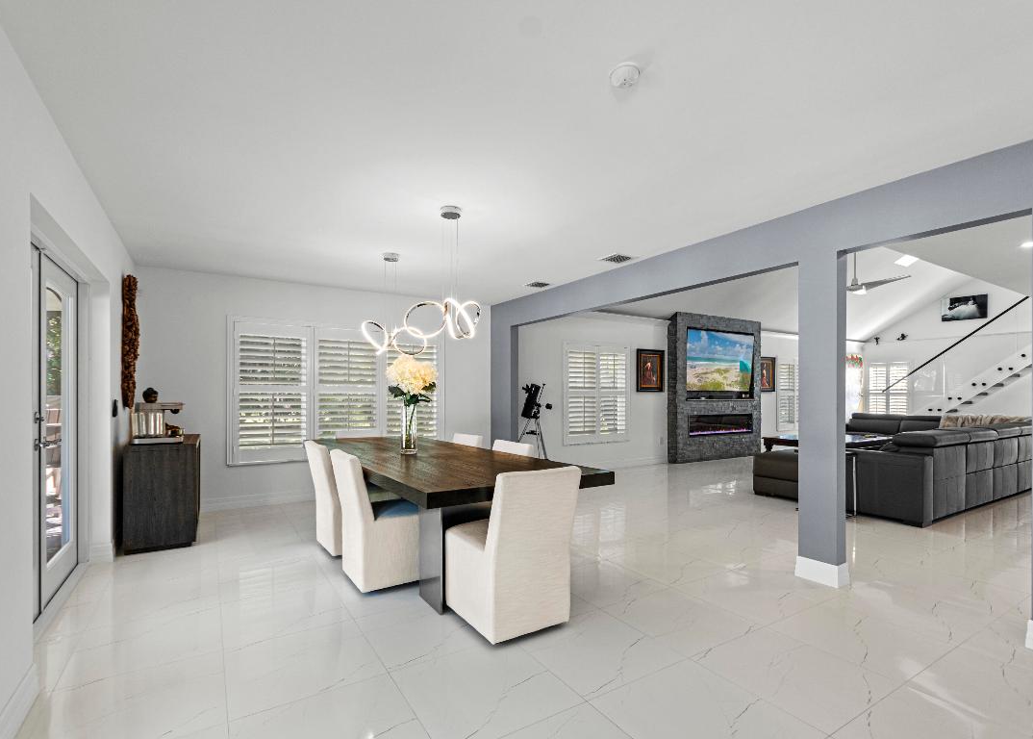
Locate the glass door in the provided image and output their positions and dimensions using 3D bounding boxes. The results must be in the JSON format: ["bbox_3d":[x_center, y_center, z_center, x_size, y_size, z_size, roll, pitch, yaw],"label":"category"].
[{"bbox_3d":[-2.930,0.369,2.975,0.060,2.030,0.890,1,-2,-34],"label":"glass door"}]

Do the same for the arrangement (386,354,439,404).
[{"bbox_3d":[-0.831,0.076,3.644,0.390,0.382,0.370,1,-2,-32],"label":"arrangement"}]

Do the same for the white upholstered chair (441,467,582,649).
[{"bbox_3d":[-0.034,0.966,2.595,0.492,0.836,0.640,1,-2,-32],"label":"white upholstered chair"}]

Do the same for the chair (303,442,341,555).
[{"bbox_3d":[-1.356,1.036,3.874,0.627,0.836,0.492,1,-2,-32],"label":"chair"}]

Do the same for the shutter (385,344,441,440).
[{"bbox_3d":[-1.421,0.315,6.355,0.809,1.595,0.060,1,-2,-32],"label":"shutter"}]

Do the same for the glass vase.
[{"bbox_3d":[-0.861,0.449,3.644,0.122,0.429,0.122,1,-2,-32],"label":"glass vase"}]

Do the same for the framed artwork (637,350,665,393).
[{"bbox_3d":[2.338,0.026,8.000,0.680,0.735,0.050,1,-2,-31],"label":"framed artwork"}]

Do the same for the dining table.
[{"bbox_3d":[-0.741,1.050,3.713,1.180,0.765,2.920,1,-2,-32],"label":"dining table"}]

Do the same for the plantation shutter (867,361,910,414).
[{"bbox_3d":[9.120,0.585,11.350,0.090,1.580,0.880,1,-2,-34],"label":"plantation shutter"}]

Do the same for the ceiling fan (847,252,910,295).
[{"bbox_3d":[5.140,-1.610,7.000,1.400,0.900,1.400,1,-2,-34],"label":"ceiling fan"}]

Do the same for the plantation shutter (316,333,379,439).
[{"bbox_3d":[-2.147,0.292,5.931,0.817,1.595,0.060,1,-2,-32],"label":"plantation shutter"}]

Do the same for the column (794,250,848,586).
[{"bbox_3d":[2.047,0.327,3.089,0.160,2.150,0.250,1,-2,-34],"label":"column"}]

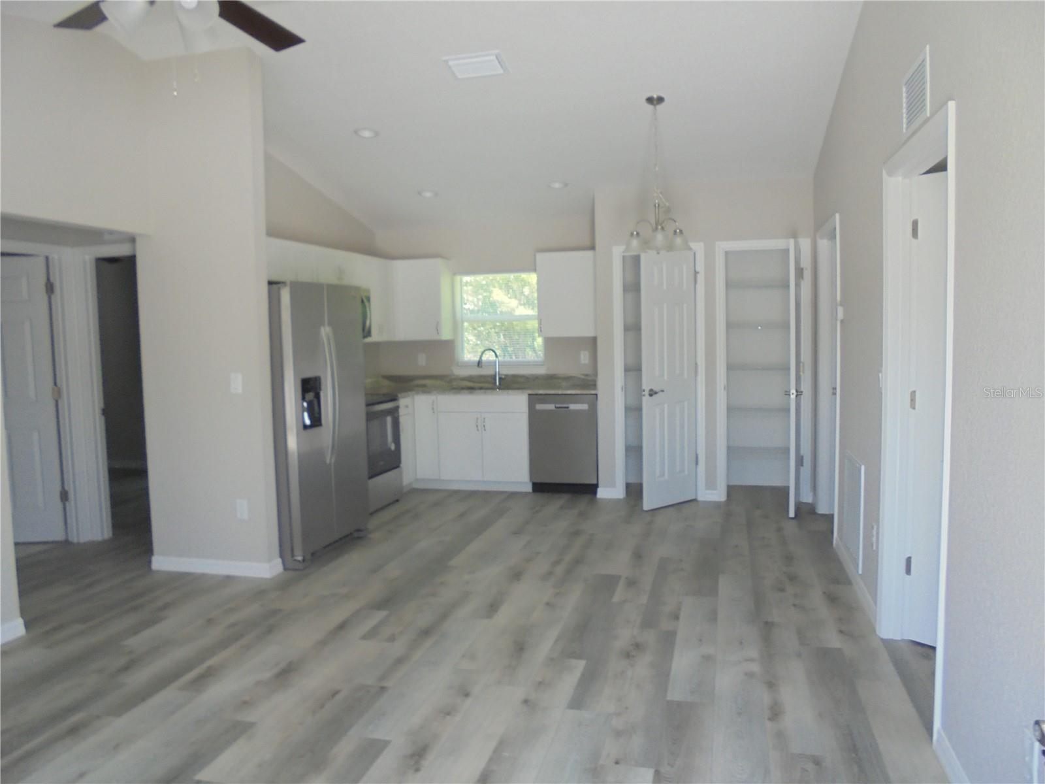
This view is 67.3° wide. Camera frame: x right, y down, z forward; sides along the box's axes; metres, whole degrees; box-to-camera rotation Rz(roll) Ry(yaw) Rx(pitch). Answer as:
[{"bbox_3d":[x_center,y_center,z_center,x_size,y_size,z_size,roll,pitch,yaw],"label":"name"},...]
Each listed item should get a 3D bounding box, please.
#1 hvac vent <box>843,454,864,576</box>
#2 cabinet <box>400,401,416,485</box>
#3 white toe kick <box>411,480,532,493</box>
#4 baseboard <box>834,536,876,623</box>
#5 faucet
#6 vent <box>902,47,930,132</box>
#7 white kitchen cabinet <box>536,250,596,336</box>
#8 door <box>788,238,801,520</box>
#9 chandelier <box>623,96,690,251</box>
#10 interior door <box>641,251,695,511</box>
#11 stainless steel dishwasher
[{"bbox_3d":[1.832,0.653,4.342,0.015,0.590,0.550,0,4,14],"label":"hvac vent"},{"bbox_3d":[-1.312,0.474,7.078,0.610,0.875,0.300,0,4,14],"label":"cabinet"},{"bbox_3d":[-0.473,0.842,7.135,1.140,0.100,0.016,0,4,14],"label":"white toe kick"},{"bbox_3d":[1.831,1.003,4.339,0.014,0.096,1.470,0,4,14],"label":"baseboard"},{"bbox_3d":[-0.297,-0.226,7.247,0.220,0.370,0.070,-3,5,-23],"label":"faucet"},{"bbox_3d":[1.461,-1.096,2.913,0.015,0.235,0.385,0,4,14],"label":"vent"},{"bbox_3d":[0.431,-0.875,7.077,0.505,0.750,0.330,0,5,14],"label":"white kitchen cabinet"},{"bbox_3d":[2.078,-0.105,5.956,0.038,2.030,0.600,1,5,24],"label":"door"},{"bbox_3d":[0.878,-1.395,5.093,0.445,1.000,0.445,0,5,14],"label":"chandelier"},{"bbox_3d":[1.167,-0.097,6.259,0.610,2.025,0.037,-4,5,-37],"label":"interior door"},{"bbox_3d":[0.424,0.435,7.026,0.600,0.870,0.600,0,5,14],"label":"stainless steel dishwasher"}]

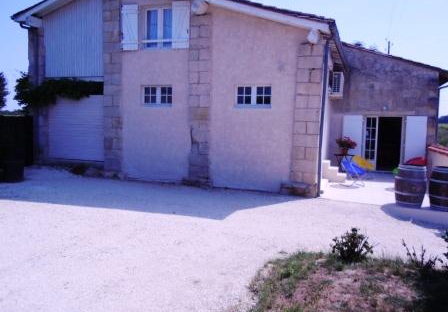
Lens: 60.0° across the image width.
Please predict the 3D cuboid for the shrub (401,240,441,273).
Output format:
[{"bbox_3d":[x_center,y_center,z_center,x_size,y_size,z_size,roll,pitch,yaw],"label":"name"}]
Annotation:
[{"bbox_3d":[2.400,1.214,4.726,0.434,0.391,0.369,3,6,20],"label":"shrub"}]

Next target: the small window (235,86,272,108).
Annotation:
[{"bbox_3d":[0.846,-1.623,10.559,1.000,0.560,0.090,4,6,22],"label":"small window"}]

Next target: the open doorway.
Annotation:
[{"bbox_3d":[6.439,-0.453,15.107,0.900,2.115,0.150,3,6,20],"label":"open doorway"}]

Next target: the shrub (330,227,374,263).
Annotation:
[{"bbox_3d":[1.640,1.147,4.991,0.522,0.439,0.496,3,6,20],"label":"shrub"}]

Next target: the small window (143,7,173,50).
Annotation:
[{"bbox_3d":[-1.913,-3.786,11.549,1.020,1.200,0.090,4,6,22],"label":"small window"}]

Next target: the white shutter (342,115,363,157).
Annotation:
[{"bbox_3d":[5.101,-0.523,15.377,0.730,2.120,0.050,4,6,22],"label":"white shutter"}]

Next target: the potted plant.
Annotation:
[{"bbox_3d":[4.506,-0.367,14.260,0.721,0.676,0.649,3,6,20],"label":"potted plant"}]

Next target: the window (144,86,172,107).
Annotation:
[{"bbox_3d":[-1.918,-1.758,11.399,0.963,0.608,0.120,3,6,20],"label":"window"}]

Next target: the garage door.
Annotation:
[{"bbox_3d":[-4.949,-0.963,13.027,2.400,2.120,0.100,4,6,22],"label":"garage door"}]

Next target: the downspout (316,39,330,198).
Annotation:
[{"bbox_3d":[2.499,-0.891,9.725,0.110,3.909,0.110,3,6,20],"label":"downspout"}]

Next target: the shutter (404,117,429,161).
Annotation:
[{"bbox_3d":[7.206,-0.438,14.521,0.730,2.120,0.050,4,6,22],"label":"shutter"}]

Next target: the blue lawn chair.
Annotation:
[{"bbox_3d":[4.032,0.506,12.045,0.700,0.740,0.640,5,7,32],"label":"blue lawn chair"}]

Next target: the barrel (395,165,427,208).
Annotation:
[{"bbox_3d":[4.379,0.704,9.107,0.680,0.930,0.680,3,6,20],"label":"barrel"}]

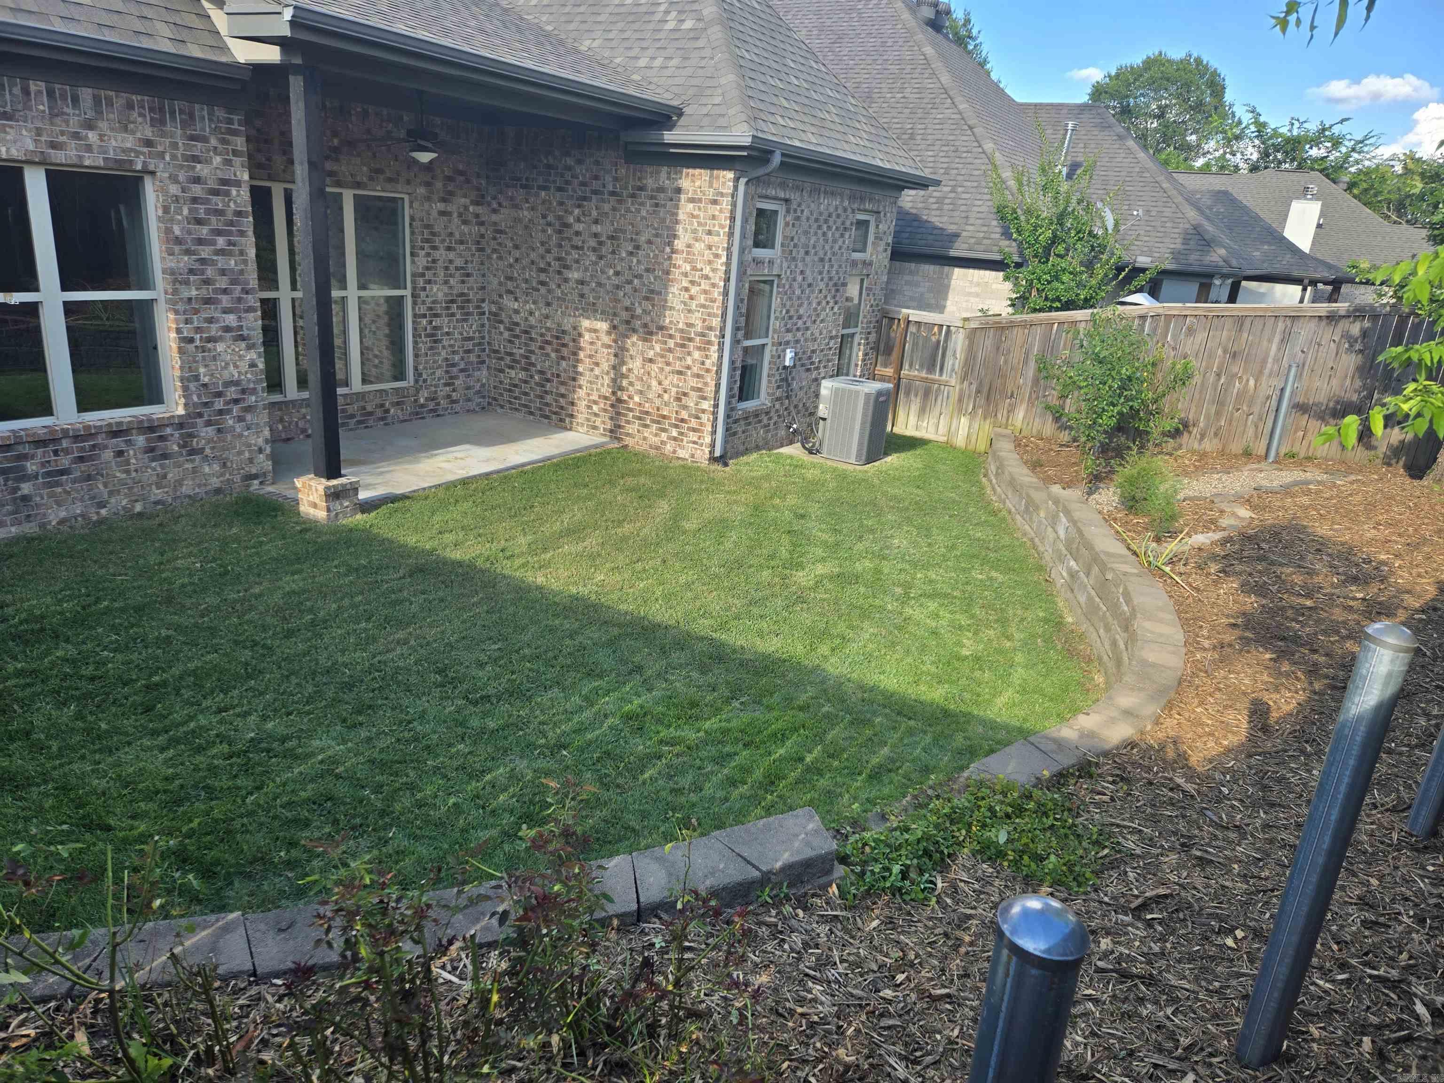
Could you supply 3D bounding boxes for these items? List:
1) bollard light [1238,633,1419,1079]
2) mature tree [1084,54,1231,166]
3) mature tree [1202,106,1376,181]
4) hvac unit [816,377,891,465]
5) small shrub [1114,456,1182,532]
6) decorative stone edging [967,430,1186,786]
[{"bbox_3d":[1.560,0.835,2.497,0.106,1.310,0.106,14,22,28],"label":"bollard light"},{"bbox_3d":[23.754,-20.303,53.705,8.200,12.800,8.200,12,20,19],"label":"mature tree"},{"bbox_3d":[22.958,-13.466,39.992,6.200,8.500,6.200,14,21,25],"label":"mature tree"},{"bbox_3d":[1.683,-1.527,12.122,0.680,0.930,0.690,16,21,28],"label":"hvac unit"},{"bbox_3d":[3.747,-0.424,8.413,0.600,0.600,0.620,13,20,23],"label":"small shrub"},{"bbox_3d":[2.895,0.020,8.518,1.242,0.660,9.696,10,19,13],"label":"decorative stone edging"}]

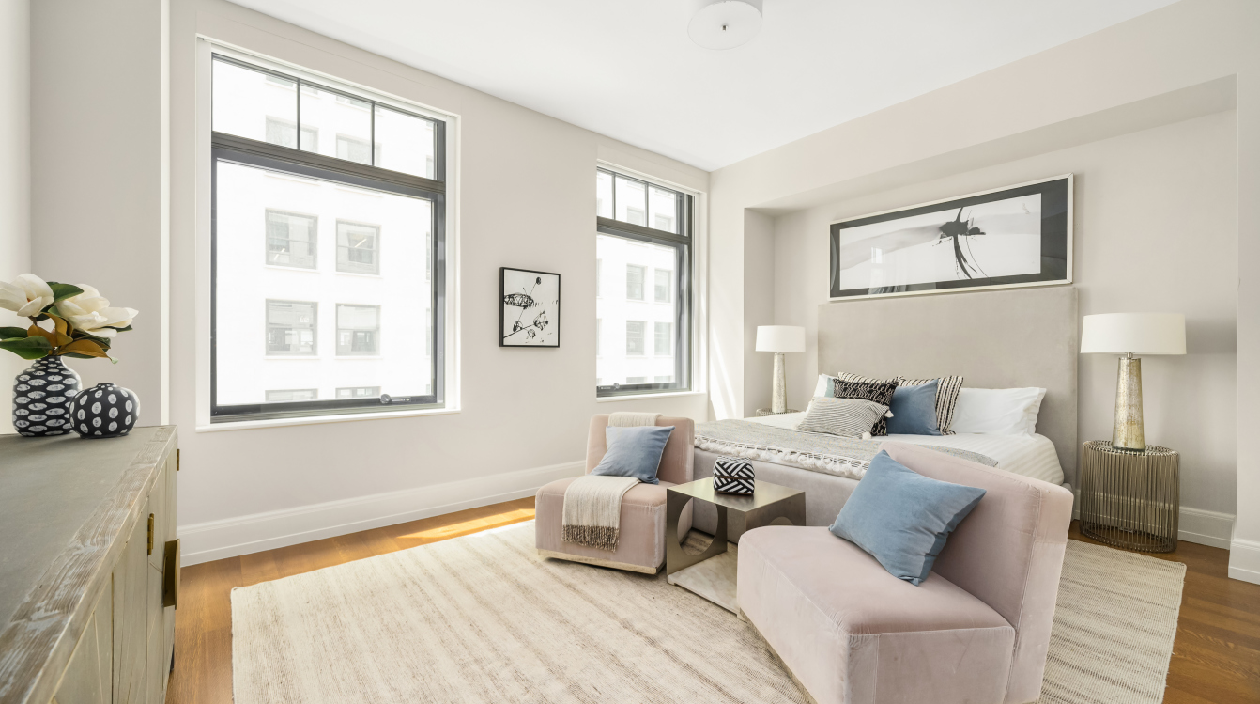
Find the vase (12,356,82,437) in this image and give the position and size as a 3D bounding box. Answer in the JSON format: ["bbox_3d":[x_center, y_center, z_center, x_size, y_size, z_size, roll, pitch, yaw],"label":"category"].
[{"bbox_3d":[-2.020,0.149,1.701,0.157,0.275,0.157,0,0,-40],"label":"vase"}]

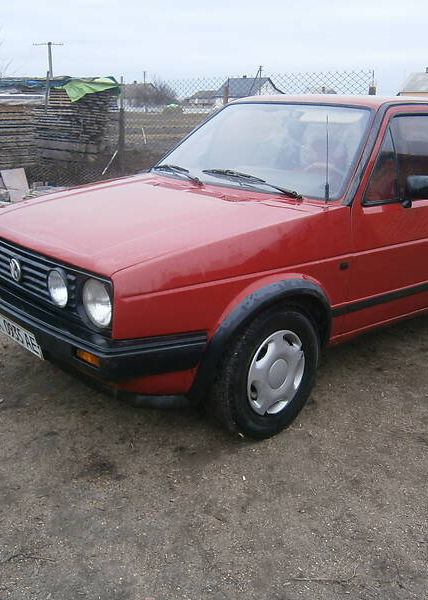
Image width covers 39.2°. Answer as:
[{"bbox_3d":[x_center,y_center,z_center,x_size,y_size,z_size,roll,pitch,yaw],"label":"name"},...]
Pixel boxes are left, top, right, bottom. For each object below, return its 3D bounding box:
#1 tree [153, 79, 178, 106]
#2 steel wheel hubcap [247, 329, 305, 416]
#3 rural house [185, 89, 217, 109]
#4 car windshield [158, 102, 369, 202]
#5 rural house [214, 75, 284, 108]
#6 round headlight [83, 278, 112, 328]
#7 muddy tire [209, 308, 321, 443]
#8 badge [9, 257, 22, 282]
[{"bbox_3d":[-8.537,-37.384,108.000,4.400,4.800,4.200,-1,17,-4],"label":"tree"},{"bbox_3d":[0.263,0.307,2.517,0.375,0.375,0.050,-15,24,-42],"label":"steel wheel hubcap"},{"bbox_3d":[-2.912,-46.830,140.000,8.500,4.500,6.500,0,17,-1],"label":"rural house"},{"bbox_3d":[0.248,-0.833,3.133,1.380,0.100,0.610,20,66,45],"label":"car windshield"},{"bbox_3d":[5.704,-33.775,100.394,7.450,6.217,9.697,-13,22,-37],"label":"rural house"},{"bbox_3d":[-0.388,0.009,2.092,0.080,0.180,0.180,-13,23,-39],"label":"round headlight"},{"bbox_3d":[0.188,0.275,2.459,0.575,0.575,0.178,-13,22,-40],"label":"muddy tire"},{"bbox_3d":[-0.791,-0.118,2.395,0.018,0.100,0.100,-13,22,-40],"label":"badge"}]

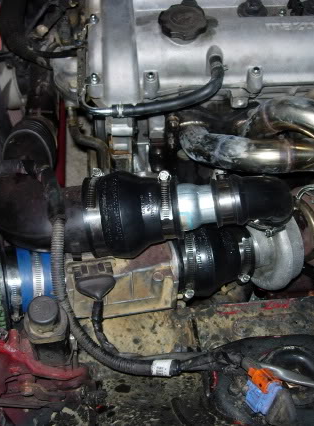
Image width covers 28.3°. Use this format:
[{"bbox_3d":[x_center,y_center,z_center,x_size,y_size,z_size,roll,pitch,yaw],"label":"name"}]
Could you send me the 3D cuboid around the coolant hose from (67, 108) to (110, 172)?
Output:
[{"bbox_3d":[-0.104,-0.107,0.950,0.065,0.120,0.075,-5,52,-4],"label":"coolant hose"}]

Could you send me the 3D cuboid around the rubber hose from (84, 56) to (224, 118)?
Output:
[{"bbox_3d":[-0.004,-0.173,0.868,0.195,0.065,0.070,-5,52,-4],"label":"rubber hose"}]

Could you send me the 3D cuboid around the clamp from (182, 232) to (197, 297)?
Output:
[{"bbox_3d":[0.045,0.068,0.835,0.016,0.092,0.090,-5,52,-4],"label":"clamp"}]

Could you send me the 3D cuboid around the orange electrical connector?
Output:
[{"bbox_3d":[0.116,0.182,0.675,0.034,0.019,0.023,28,57,20],"label":"orange electrical connector"}]

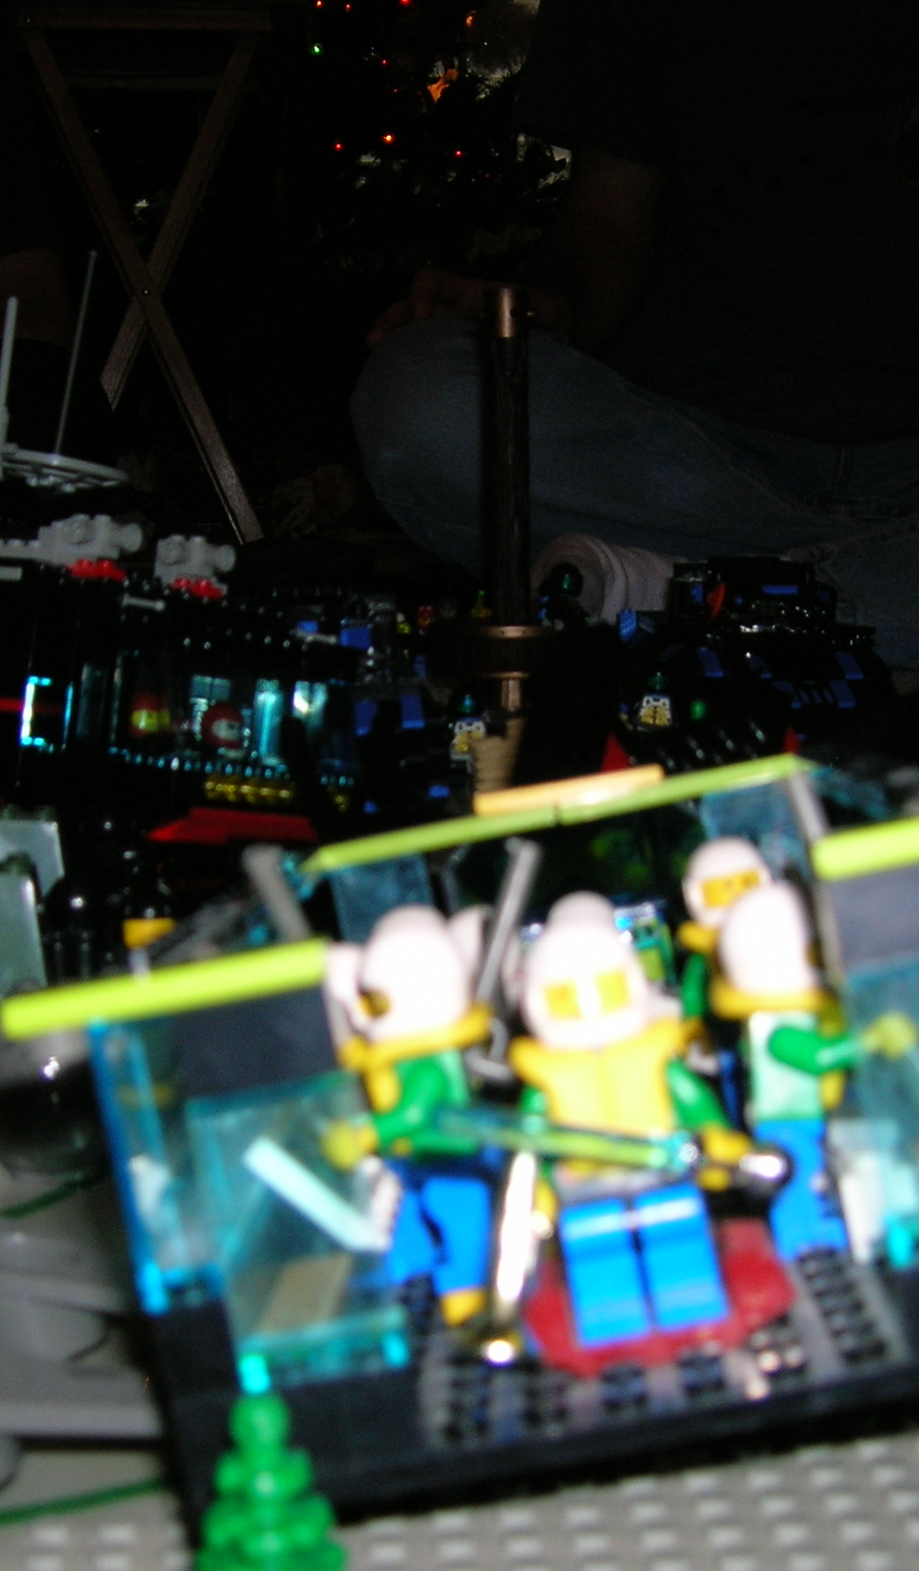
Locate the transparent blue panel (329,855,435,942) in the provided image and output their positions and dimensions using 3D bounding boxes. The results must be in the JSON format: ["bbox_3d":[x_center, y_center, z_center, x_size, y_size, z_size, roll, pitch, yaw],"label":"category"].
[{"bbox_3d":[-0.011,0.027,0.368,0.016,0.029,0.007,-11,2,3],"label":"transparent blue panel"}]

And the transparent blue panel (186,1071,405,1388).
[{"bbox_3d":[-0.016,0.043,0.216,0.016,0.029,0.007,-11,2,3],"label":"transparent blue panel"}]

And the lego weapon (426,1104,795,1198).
[{"bbox_3d":[0.015,0.036,0.221,0.036,0.006,0.005,8,0,-1],"label":"lego weapon"}]

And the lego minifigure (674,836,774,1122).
[{"bbox_3d":[0.042,0.030,0.323,0.022,0.043,0.016,-11,2,3],"label":"lego minifigure"}]

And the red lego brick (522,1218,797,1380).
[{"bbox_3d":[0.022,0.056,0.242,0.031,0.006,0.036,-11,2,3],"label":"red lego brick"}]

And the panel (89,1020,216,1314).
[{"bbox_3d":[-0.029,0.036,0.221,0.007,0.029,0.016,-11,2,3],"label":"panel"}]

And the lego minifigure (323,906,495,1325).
[{"bbox_3d":[-0.005,0.038,0.262,0.019,0.044,0.022,-8,2,-13],"label":"lego minifigure"}]

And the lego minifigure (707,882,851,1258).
[{"bbox_3d":[0.042,0.033,0.260,0.019,0.043,0.022,-7,2,5],"label":"lego minifigure"}]

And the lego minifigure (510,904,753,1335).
[{"bbox_3d":[0.018,0.034,0.230,0.024,0.044,0.017,-11,2,3],"label":"lego minifigure"}]

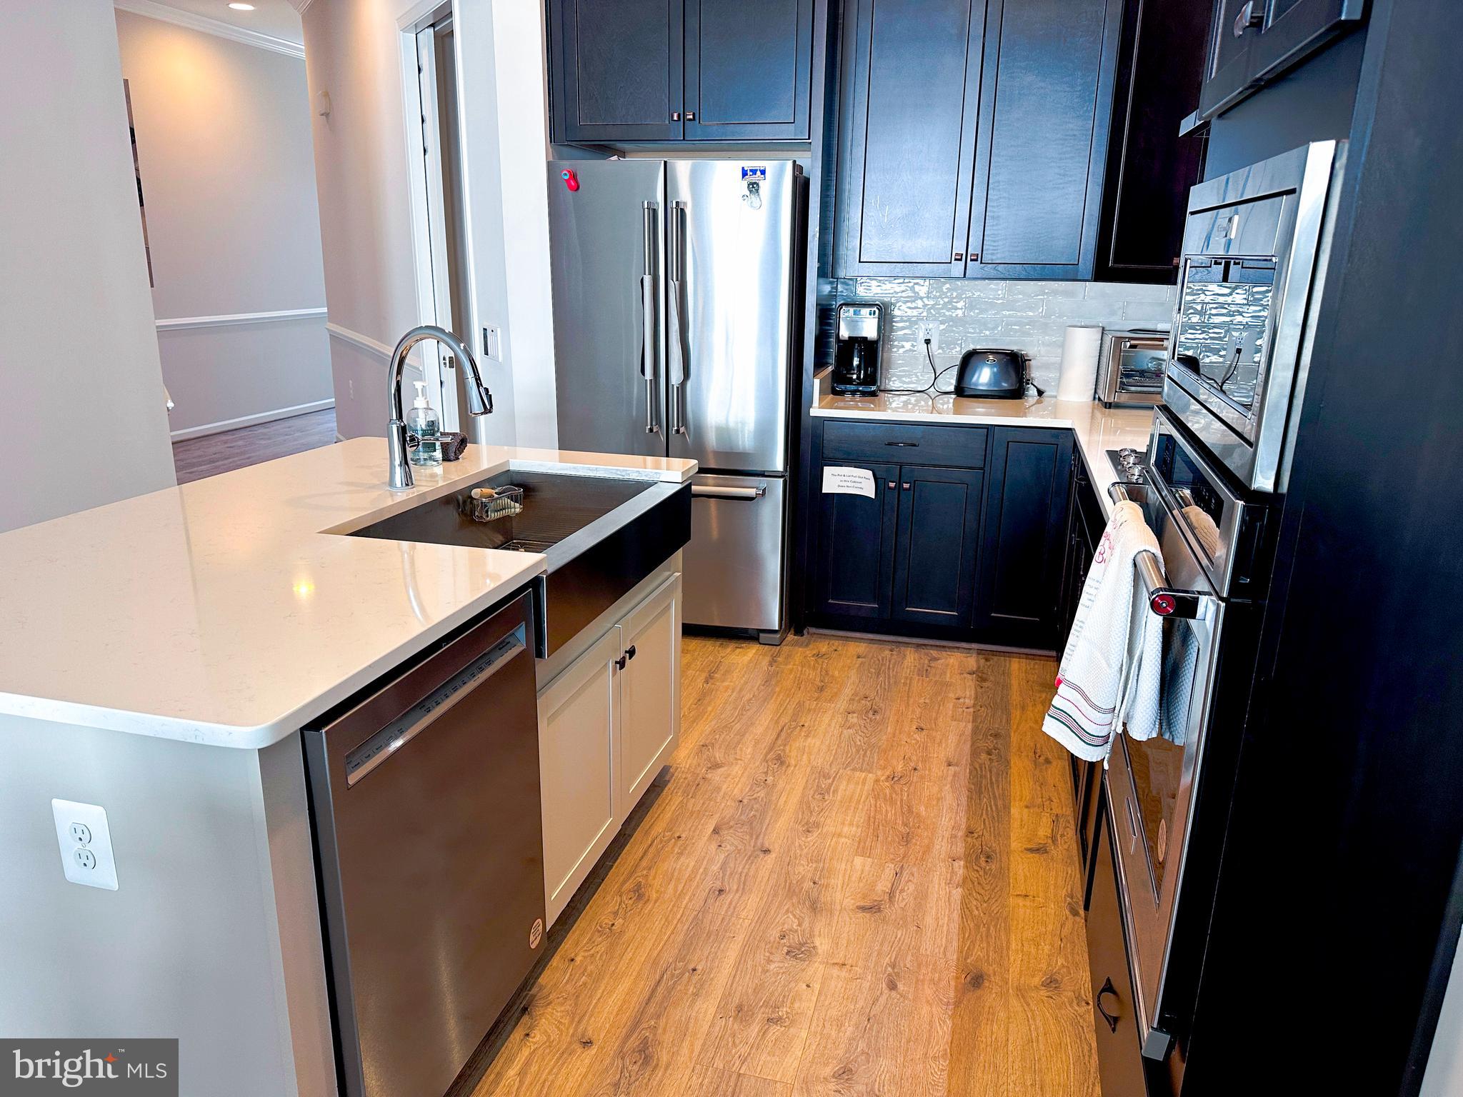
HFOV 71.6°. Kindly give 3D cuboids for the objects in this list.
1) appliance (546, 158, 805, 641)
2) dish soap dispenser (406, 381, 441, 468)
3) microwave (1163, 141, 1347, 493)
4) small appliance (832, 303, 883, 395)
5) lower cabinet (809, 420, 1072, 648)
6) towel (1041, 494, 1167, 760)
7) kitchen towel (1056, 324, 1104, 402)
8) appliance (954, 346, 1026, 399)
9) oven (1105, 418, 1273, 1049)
[{"bbox_3d":[-0.152,-0.592,4.092,0.905,1.775,0.770,4,16,12],"label":"appliance"},{"bbox_3d":[-0.815,-0.332,2.679,0.085,0.212,0.075,-9,19,-29],"label":"dish soap dispenser"},{"bbox_3d":[0.913,-0.302,1.310,0.540,0.350,0.755,5,17,14],"label":"microwave"},{"bbox_3d":[0.527,-0.819,4.157,0.190,0.363,0.245,4,16,12],"label":"small appliance"},{"bbox_3d":[0.822,-0.113,4.098,0.955,0.876,0.620,4,16,12],"label":"lower cabinet"},{"bbox_3d":[0.550,0.145,1.481,0.125,0.410,0.340,5,17,14],"label":"towel"},{"bbox_3d":[1.401,-0.741,4.077,0.140,0.283,0.140,4,16,12],"label":"kitchen towel"},{"bbox_3d":[1.064,-0.715,4.128,0.275,0.197,0.170,4,16,12],"label":"appliance"},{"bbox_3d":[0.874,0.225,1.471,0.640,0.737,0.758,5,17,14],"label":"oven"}]

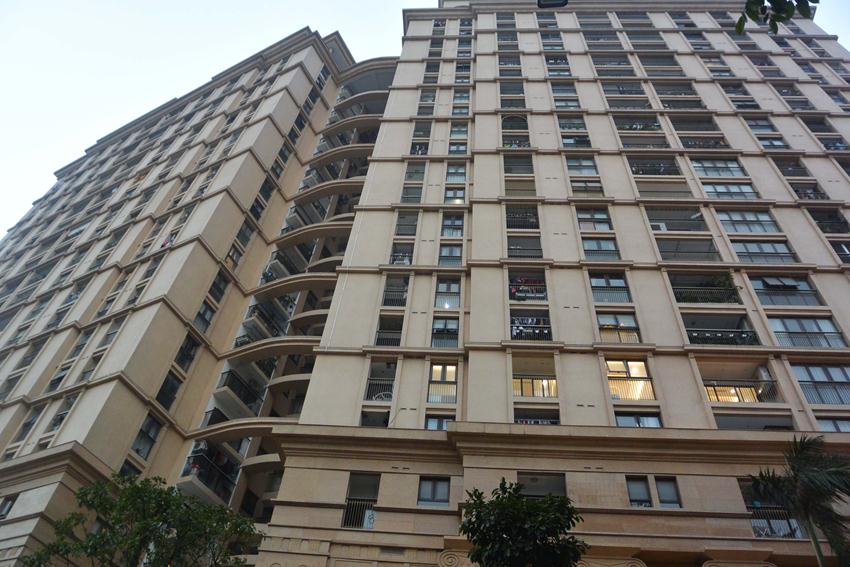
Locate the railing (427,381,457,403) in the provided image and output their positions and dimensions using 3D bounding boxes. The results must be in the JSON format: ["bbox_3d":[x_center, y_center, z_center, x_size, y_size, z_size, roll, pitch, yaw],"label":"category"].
[{"bbox_3d":[0.775,4.708,27.547,1.231,1.174,0.080,1,-50,4],"label":"railing"}]

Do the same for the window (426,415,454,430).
[{"bbox_3d":[0.548,6.097,25.684,1.220,2.000,0.150,1,-50,4],"label":"window"}]

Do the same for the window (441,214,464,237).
[{"bbox_3d":[1.653,-3.490,37.866,1.310,2.350,0.180,1,-50,4],"label":"window"}]

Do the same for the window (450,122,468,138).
[{"bbox_3d":[2.538,-11.133,46.311,1.220,2.400,0.150,1,-50,4],"label":"window"}]

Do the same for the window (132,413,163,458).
[{"bbox_3d":[-14.324,7.864,33.042,0.200,2.100,1.004,-18,-54,19],"label":"window"}]

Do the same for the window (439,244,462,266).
[{"bbox_3d":[1.460,-1.577,35.623,1.300,2.100,0.180,1,-50,4],"label":"window"}]

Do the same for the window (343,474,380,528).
[{"bbox_3d":[-2.337,8.087,23.787,1.168,2.242,0.200,1,-50,4],"label":"window"}]

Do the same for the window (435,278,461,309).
[{"bbox_3d":[1.197,0.478,32.411,1.220,2.380,0.150,1,-50,4],"label":"window"}]

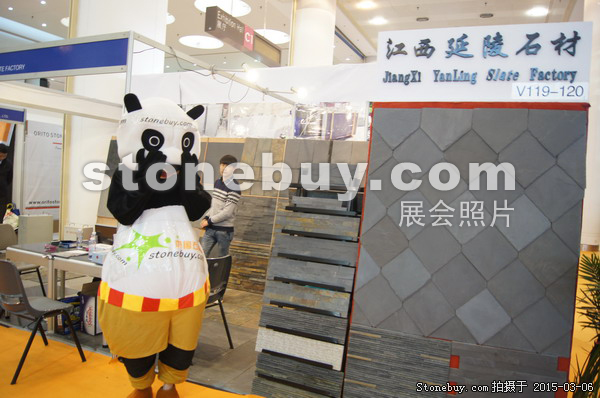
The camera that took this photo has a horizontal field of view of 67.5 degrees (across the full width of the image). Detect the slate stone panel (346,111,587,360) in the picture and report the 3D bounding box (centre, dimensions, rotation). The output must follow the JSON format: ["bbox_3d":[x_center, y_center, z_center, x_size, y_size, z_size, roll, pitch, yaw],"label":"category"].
[{"bbox_3d":[0.963,0.140,2.658,1.190,1.358,0.040,4,-3,19],"label":"slate stone panel"}]

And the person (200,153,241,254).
[{"bbox_3d":[-0.839,0.415,4.728,0.330,1.720,0.460,3,2,-37],"label":"person"}]

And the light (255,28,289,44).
[{"bbox_3d":[-1.292,-6.550,18.145,1.800,0.120,1.800,3,1,0],"label":"light"}]

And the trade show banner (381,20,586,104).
[{"bbox_3d":[1.080,-0.813,2.729,1.210,0.453,0.050,3,2,16],"label":"trade show banner"}]

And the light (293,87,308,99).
[{"bbox_3d":[0.006,-1.244,5.250,0.180,0.140,0.160,2,2,-37],"label":"light"}]

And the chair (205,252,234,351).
[{"bbox_3d":[-0.892,0.856,3.787,0.550,0.800,0.510,4,2,34],"label":"chair"}]

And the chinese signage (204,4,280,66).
[{"bbox_3d":[-1.375,-4.189,11.959,0.273,0.556,3.290,4,2,25],"label":"chinese signage"}]

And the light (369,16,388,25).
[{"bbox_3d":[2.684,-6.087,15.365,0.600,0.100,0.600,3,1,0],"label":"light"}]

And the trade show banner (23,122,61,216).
[{"bbox_3d":[-5.007,-0.508,8.964,0.030,1.880,0.980,4,2,25],"label":"trade show banner"}]

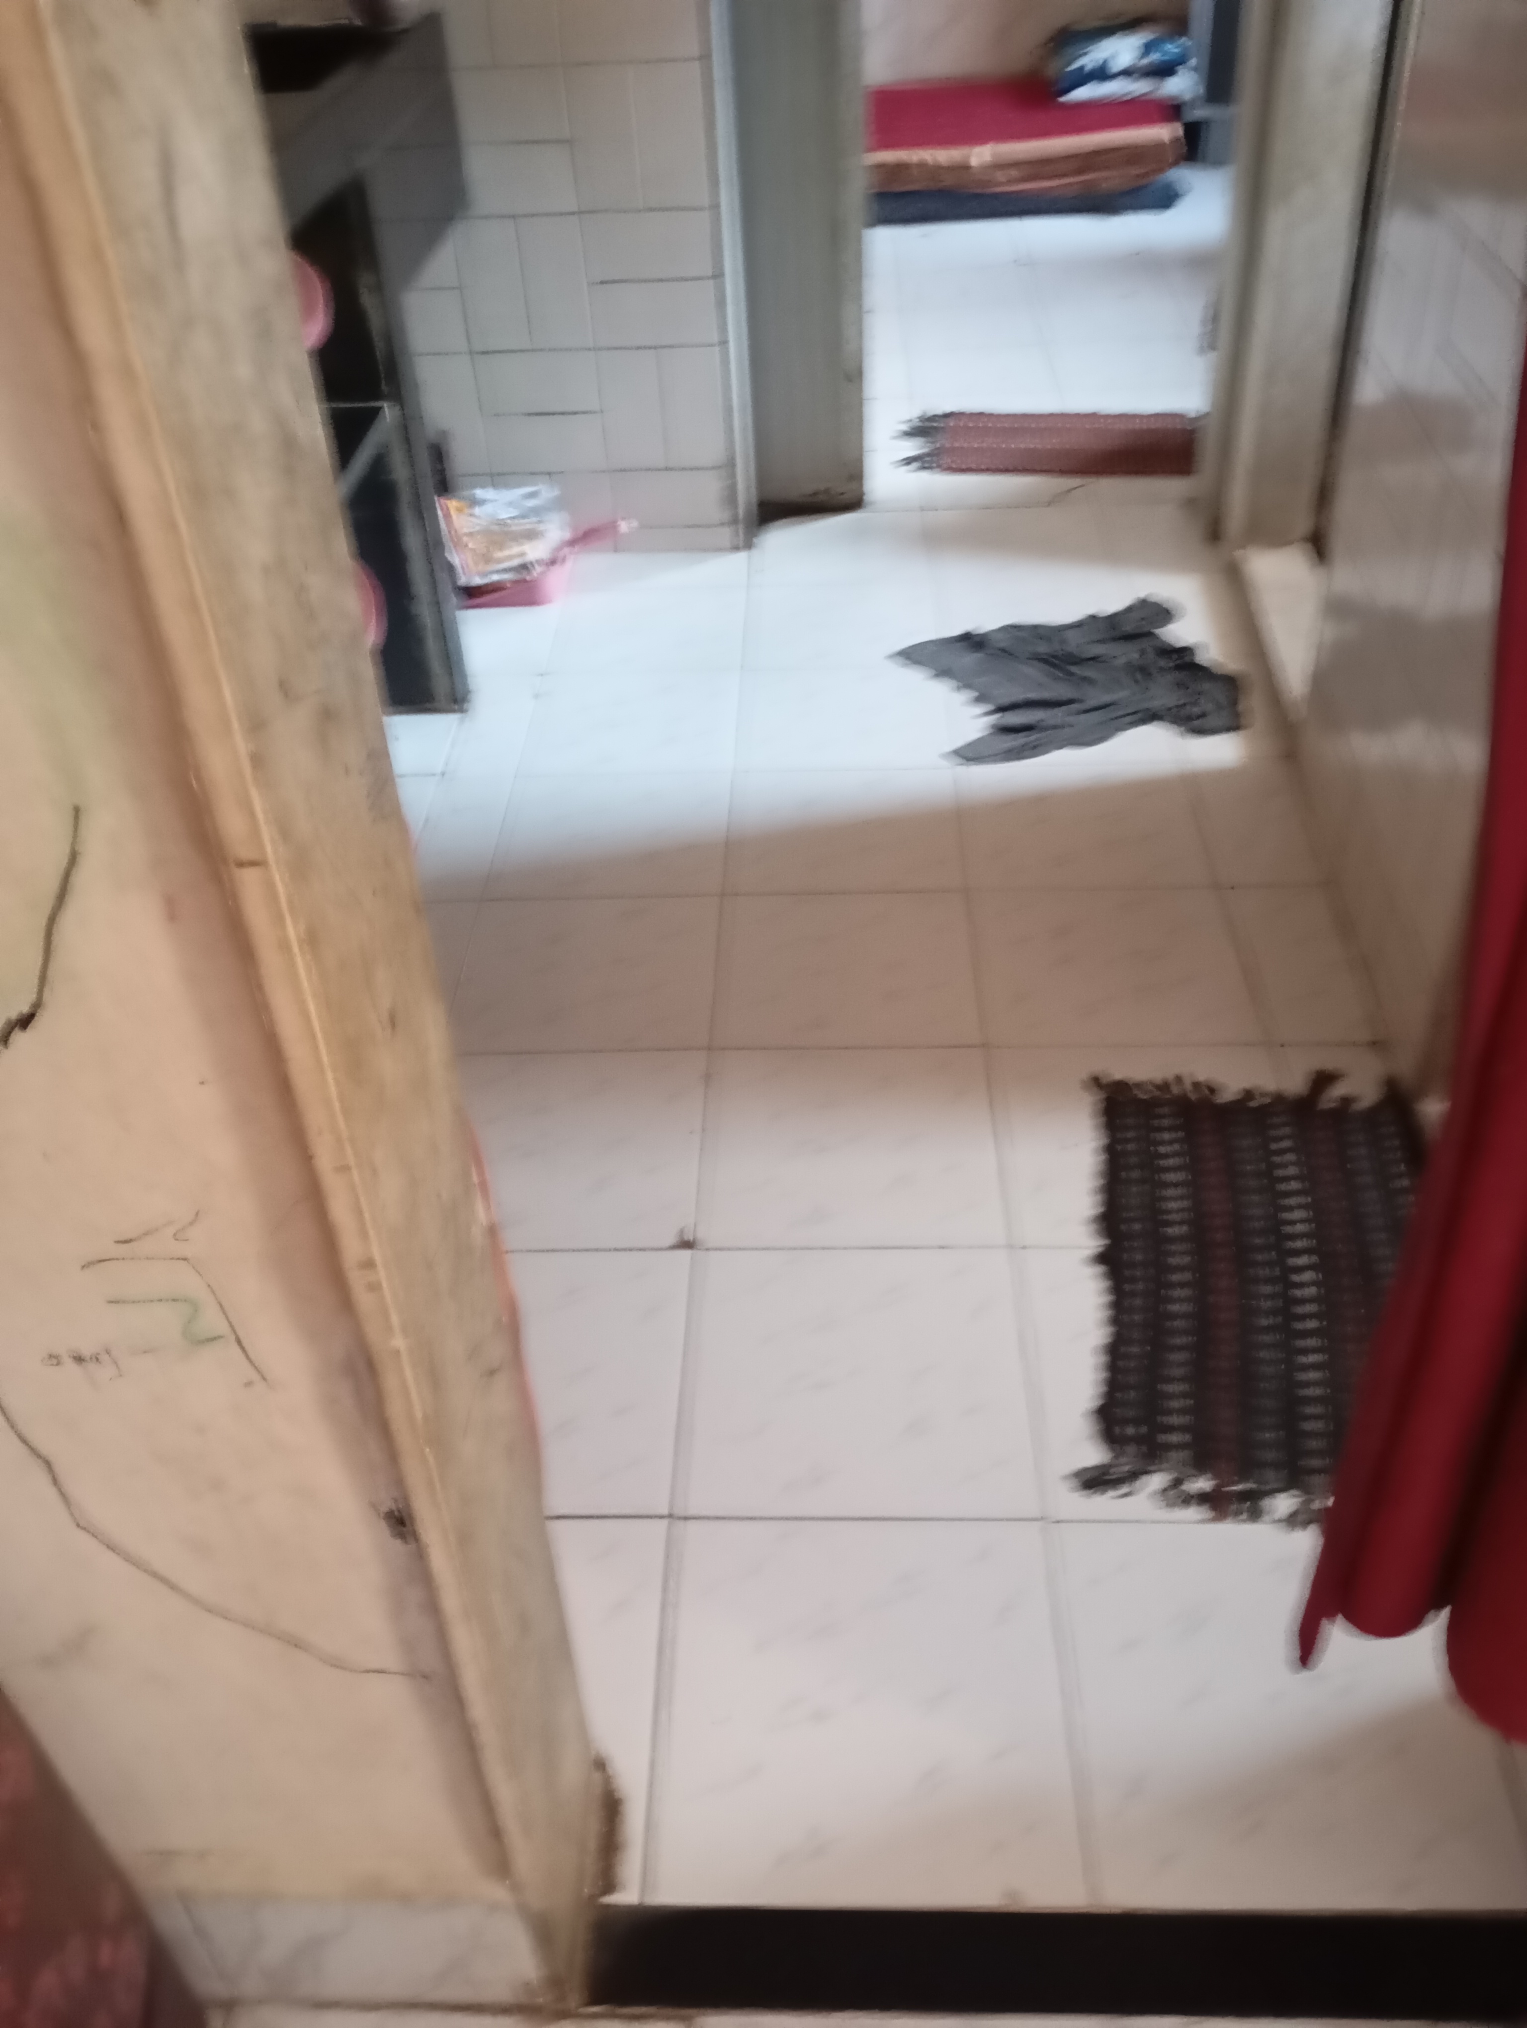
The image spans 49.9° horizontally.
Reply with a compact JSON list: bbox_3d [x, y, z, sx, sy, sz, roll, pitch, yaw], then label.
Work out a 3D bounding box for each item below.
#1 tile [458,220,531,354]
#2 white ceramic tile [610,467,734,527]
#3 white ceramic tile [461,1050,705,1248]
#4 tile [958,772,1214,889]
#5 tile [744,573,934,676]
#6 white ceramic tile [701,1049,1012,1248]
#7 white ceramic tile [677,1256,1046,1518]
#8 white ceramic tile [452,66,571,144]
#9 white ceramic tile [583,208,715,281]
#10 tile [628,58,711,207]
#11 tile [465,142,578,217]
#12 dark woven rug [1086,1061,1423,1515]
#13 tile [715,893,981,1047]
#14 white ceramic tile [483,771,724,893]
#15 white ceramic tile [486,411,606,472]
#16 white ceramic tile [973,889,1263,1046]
[{"bbox_3d":[-0.428,-1.155,2.607,0.100,0.200,0.010,-1,39,2],"label":"tile"},{"bbox_3d":[-0.161,-0.883,2.815,0.202,0.101,0.010,0,39,4],"label":"white ceramic tile"},{"bbox_3d":[-0.216,0.140,1.717,0.298,0.010,0.297,-1,39,3],"label":"white ceramic tile"},{"bbox_3d":[0.413,-0.246,2.143,0.310,0.010,0.299,-1,39,3],"label":"tile"},{"bbox_3d":[0.123,-0.617,2.622,0.304,0.010,0.299,-1,39,3],"label":"tile"},{"bbox_3d":[0.090,0.136,1.694,0.304,0.010,0.299,-1,39,3],"label":"white ceramic tile"},{"bbox_3d":[0.082,0.324,1.462,0.304,0.010,0.299,-1,39,3],"label":"white ceramic tile"},{"bbox_3d":[-0.390,-1.353,2.448,0.202,0.101,0.010,0,39,4],"label":"white ceramic tile"},{"bbox_3d":[-0.177,-1.199,2.563,0.200,0.100,0.010,-1,39,2],"label":"white ceramic tile"},{"bbox_3d":[-0.134,-1.318,2.468,0.099,0.200,0.010,-1,39,3],"label":"tile"},{"bbox_3d":[-0.386,-1.275,2.512,0.202,0.101,0.010,0,39,4],"label":"tile"},{"bbox_3d":[0.472,0.237,1.526,0.320,0.012,0.510,4,39,8],"label":"dark woven rug"},{"bbox_3d":[0.098,-0.053,1.923,0.300,0.010,0.300,-1,39,2],"label":"tile"},{"bbox_3d":[-0.199,-0.238,2.181,0.298,0.010,0.297,-1,39,3],"label":"white ceramic tile"},{"bbox_3d":[-0.369,-0.963,2.766,0.200,0.099,0.010,-1,39,3],"label":"white ceramic tile"},{"bbox_3d":[0.400,-0.055,1.910,0.300,0.010,0.300,-1,39,2],"label":"white ceramic tile"}]

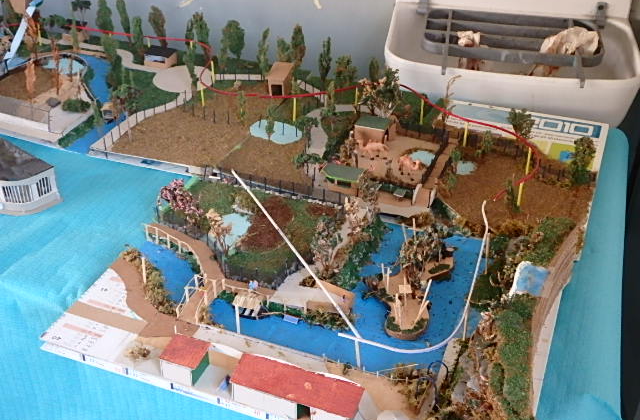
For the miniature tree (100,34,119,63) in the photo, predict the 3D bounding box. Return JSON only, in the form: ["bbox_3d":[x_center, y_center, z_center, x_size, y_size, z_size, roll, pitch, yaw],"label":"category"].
[{"bbox_3d":[-0.468,-0.357,1.717,0.034,0.071,0.034,12,37,19],"label":"miniature tree"}]

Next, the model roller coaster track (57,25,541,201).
[{"bbox_3d":[-0.091,-0.250,1.563,1.162,0.056,0.235,25,43,33],"label":"model roller coaster track"}]

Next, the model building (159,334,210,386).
[{"bbox_3d":[-0.166,0.187,0.959,0.050,0.034,0.046,12,37,19],"label":"model building"}]

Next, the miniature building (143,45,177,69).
[{"bbox_3d":[-0.329,-0.316,1.606,0.058,0.030,0.040,12,37,19],"label":"miniature building"}]

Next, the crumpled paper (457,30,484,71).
[{"bbox_3d":[0.291,-0.305,1.505,0.048,0.071,0.040,12,37,19],"label":"crumpled paper"}]

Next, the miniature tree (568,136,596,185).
[{"bbox_3d":[0.436,-0.080,1.274,0.043,0.088,0.043,12,37,19],"label":"miniature tree"}]

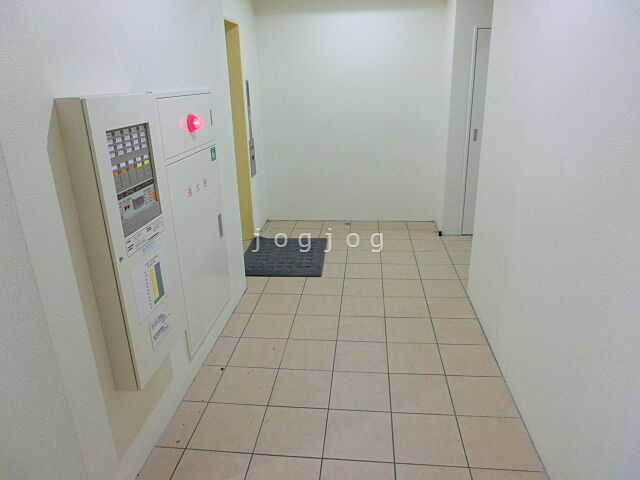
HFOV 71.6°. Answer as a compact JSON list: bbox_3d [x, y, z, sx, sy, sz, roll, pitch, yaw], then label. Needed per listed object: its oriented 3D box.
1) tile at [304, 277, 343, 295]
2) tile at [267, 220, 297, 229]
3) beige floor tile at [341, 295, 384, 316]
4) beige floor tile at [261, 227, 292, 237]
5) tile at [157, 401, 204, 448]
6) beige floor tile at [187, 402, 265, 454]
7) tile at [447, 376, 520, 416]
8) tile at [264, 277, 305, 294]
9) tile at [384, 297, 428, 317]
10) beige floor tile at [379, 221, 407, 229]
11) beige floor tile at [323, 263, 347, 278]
[{"bbox_3d":[0.033,0.366,3.457,0.299,0.010,0.299,0,20,6],"label":"tile"},{"bbox_3d":[-0.440,-0.163,4.959,0.300,0.010,0.300,1,20,6],"label":"tile"},{"bbox_3d":[0.299,0.466,3.122,0.298,0.010,0.298,0,20,6],"label":"beige floor tile"},{"bbox_3d":[-0.442,-0.061,4.614,0.298,0.010,0.298,1,20,6],"label":"beige floor tile"},{"bbox_3d":[-0.640,0.872,2.087,0.135,0.010,0.297,0,20,6],"label":"tile"},{"bbox_3d":[-0.426,0.882,2.086,0.300,0.010,0.300,1,20,6],"label":"beige floor tile"},{"bbox_3d":[0.814,0.789,2.242,0.300,0.010,0.300,1,20,6],"label":"tile"},{"bbox_3d":[-0.271,0.361,3.506,0.300,0.010,0.300,1,20,6],"label":"tile"},{"bbox_3d":[0.606,0.476,3.133,0.300,0.012,0.300,0,20,6],"label":"tile"},{"bbox_3d":[0.784,-0.148,4.764,0.298,0.010,0.290,0,20,6],"label":"beige floor tile"},{"bbox_3d":[0.062,0.260,3.758,0.300,0.010,0.300,1,20,6],"label":"beige floor tile"}]

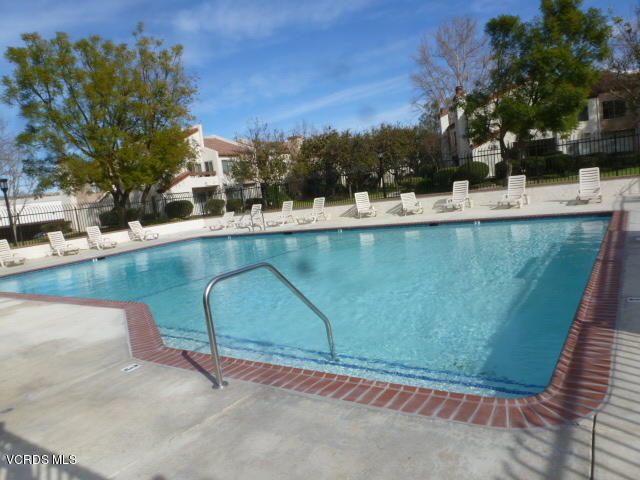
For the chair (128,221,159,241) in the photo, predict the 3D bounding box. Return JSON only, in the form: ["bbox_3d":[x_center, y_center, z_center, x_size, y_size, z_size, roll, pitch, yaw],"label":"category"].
[{"bbox_3d":[-8.755,-0.470,22.079,1.650,0.947,0.690,-3,8,35],"label":"chair"}]

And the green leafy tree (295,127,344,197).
[{"bbox_3d":[-0.027,-4.432,25.976,2.900,4.130,2.900,-7,6,0],"label":"green leafy tree"}]

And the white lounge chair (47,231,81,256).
[{"bbox_3d":[-10.656,0.140,18.490,1.600,0.973,0.690,-2,8,38],"label":"white lounge chair"}]

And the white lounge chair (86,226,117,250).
[{"bbox_3d":[-9.704,-0.128,19.792,1.580,0.992,0.690,-2,8,38],"label":"white lounge chair"}]

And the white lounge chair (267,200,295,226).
[{"bbox_3d":[-1.859,-1.229,21.081,0.690,1.022,1.580,-3,7,33],"label":"white lounge chair"}]

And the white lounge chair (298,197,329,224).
[{"bbox_3d":[-0.348,-1.326,20.291,0.690,1.025,1.580,-3,7,34],"label":"white lounge chair"}]

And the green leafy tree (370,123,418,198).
[{"bbox_3d":[4.044,-4.276,24.738,2.800,3.930,2.800,-7,6,0],"label":"green leafy tree"}]

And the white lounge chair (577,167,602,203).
[{"bbox_3d":[8.767,-1.793,14.472,0.690,1.043,1.580,-3,8,35],"label":"white lounge chair"}]

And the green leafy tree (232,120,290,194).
[{"bbox_3d":[-3.696,-4.920,27.585,3.200,4.820,3.200,-7,6,0],"label":"green leafy tree"}]

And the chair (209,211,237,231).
[{"bbox_3d":[-5.032,-0.950,23.009,0.690,0.808,1.650,-4,7,26],"label":"chair"}]

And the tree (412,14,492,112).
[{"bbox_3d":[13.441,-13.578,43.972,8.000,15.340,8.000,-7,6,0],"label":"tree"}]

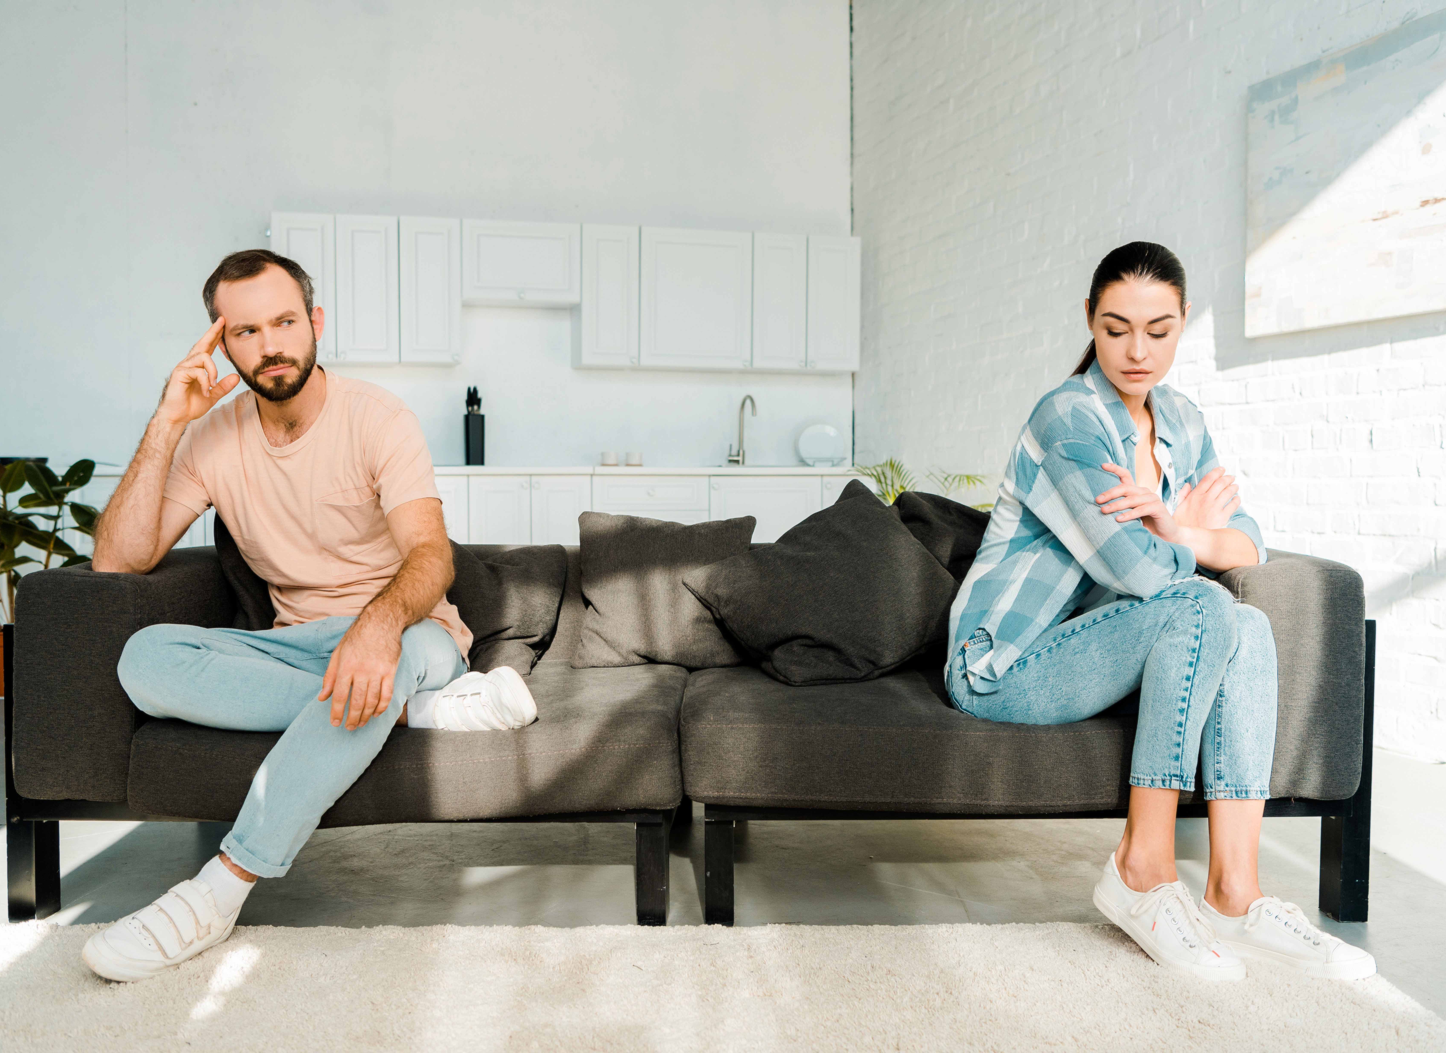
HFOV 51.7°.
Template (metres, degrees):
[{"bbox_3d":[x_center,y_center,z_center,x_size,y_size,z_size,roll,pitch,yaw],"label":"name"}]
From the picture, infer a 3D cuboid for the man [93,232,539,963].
[{"bbox_3d":[-0.745,0.083,2.682,0.830,1.200,0.820,0,2,0],"label":"man"}]

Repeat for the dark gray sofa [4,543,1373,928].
[{"bbox_3d":[-0.060,0.362,3.031,2.360,0.625,0.940,0,2,0],"label":"dark gray sofa"}]

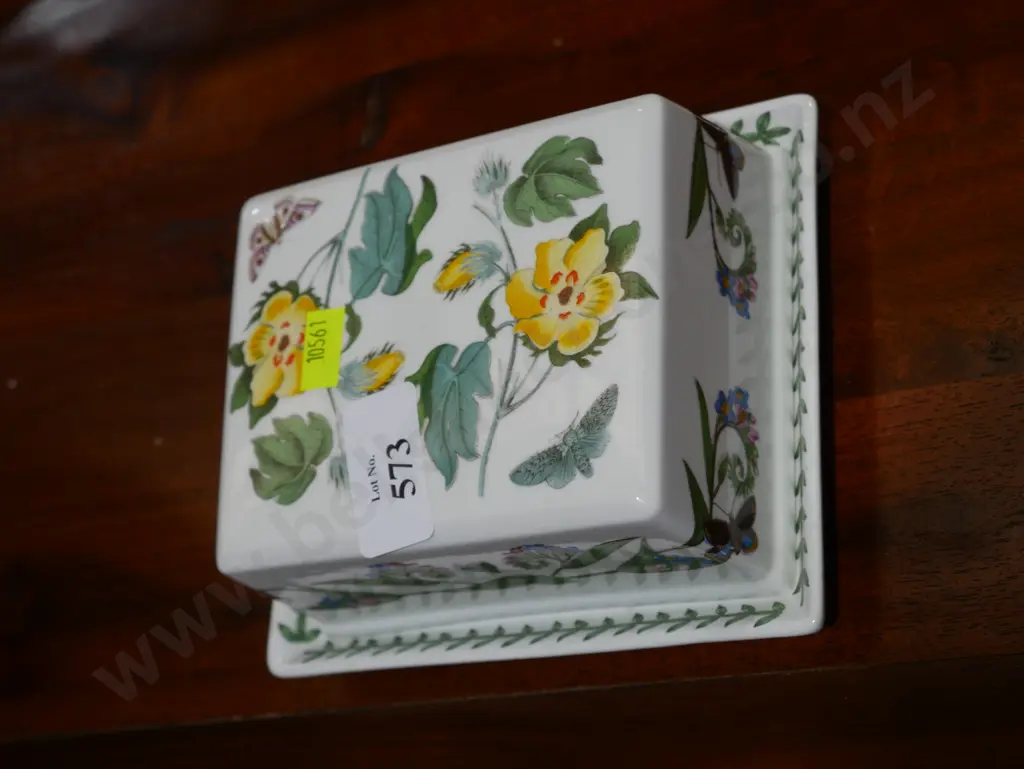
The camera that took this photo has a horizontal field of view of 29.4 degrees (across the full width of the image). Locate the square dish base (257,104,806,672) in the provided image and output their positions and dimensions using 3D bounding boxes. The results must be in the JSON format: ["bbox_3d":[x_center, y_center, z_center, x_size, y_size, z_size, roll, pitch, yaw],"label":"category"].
[{"bbox_3d":[0.011,0.006,0.621,0.196,0.020,0.166,-10,68,31],"label":"square dish base"}]

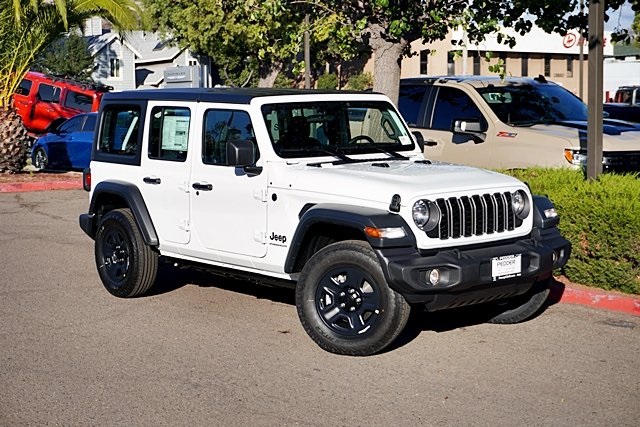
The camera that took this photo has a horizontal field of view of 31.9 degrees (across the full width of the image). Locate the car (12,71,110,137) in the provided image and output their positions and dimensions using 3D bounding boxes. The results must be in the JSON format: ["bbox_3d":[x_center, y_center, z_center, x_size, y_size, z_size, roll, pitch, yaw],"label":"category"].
[{"bbox_3d":[-8.214,-3.063,31.078,4.750,1.980,1.980,15,7,1],"label":"car"}]

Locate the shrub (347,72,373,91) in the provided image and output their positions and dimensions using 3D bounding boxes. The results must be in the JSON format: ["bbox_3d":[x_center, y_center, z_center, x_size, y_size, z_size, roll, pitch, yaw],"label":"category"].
[{"bbox_3d":[1.714,-5.570,48.000,1.150,1.000,1.100,0,6,0],"label":"shrub"}]

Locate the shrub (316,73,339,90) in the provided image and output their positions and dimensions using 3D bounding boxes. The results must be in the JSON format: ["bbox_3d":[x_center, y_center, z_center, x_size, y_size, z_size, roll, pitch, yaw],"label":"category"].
[{"bbox_3d":[0.321,-5.570,48.000,0.950,1.000,0.950,0,6,0],"label":"shrub"}]

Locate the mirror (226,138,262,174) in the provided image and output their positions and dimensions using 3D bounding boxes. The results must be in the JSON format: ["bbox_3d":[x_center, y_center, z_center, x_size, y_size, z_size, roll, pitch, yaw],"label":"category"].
[{"bbox_3d":[-0.578,-0.432,8.577,0.240,0.260,0.135,-6,8,-41],"label":"mirror"}]

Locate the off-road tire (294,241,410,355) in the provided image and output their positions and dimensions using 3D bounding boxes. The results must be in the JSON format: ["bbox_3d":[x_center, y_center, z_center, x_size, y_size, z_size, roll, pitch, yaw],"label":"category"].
[{"bbox_3d":[0.235,0.593,7.936,0.800,0.790,0.250,3,7,27],"label":"off-road tire"}]

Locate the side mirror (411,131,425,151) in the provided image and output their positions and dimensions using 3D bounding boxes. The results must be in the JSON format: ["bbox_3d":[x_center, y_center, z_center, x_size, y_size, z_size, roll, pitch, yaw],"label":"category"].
[{"bbox_3d":[0.787,-0.569,9.774,0.240,0.260,0.135,-6,8,-41],"label":"side mirror"}]

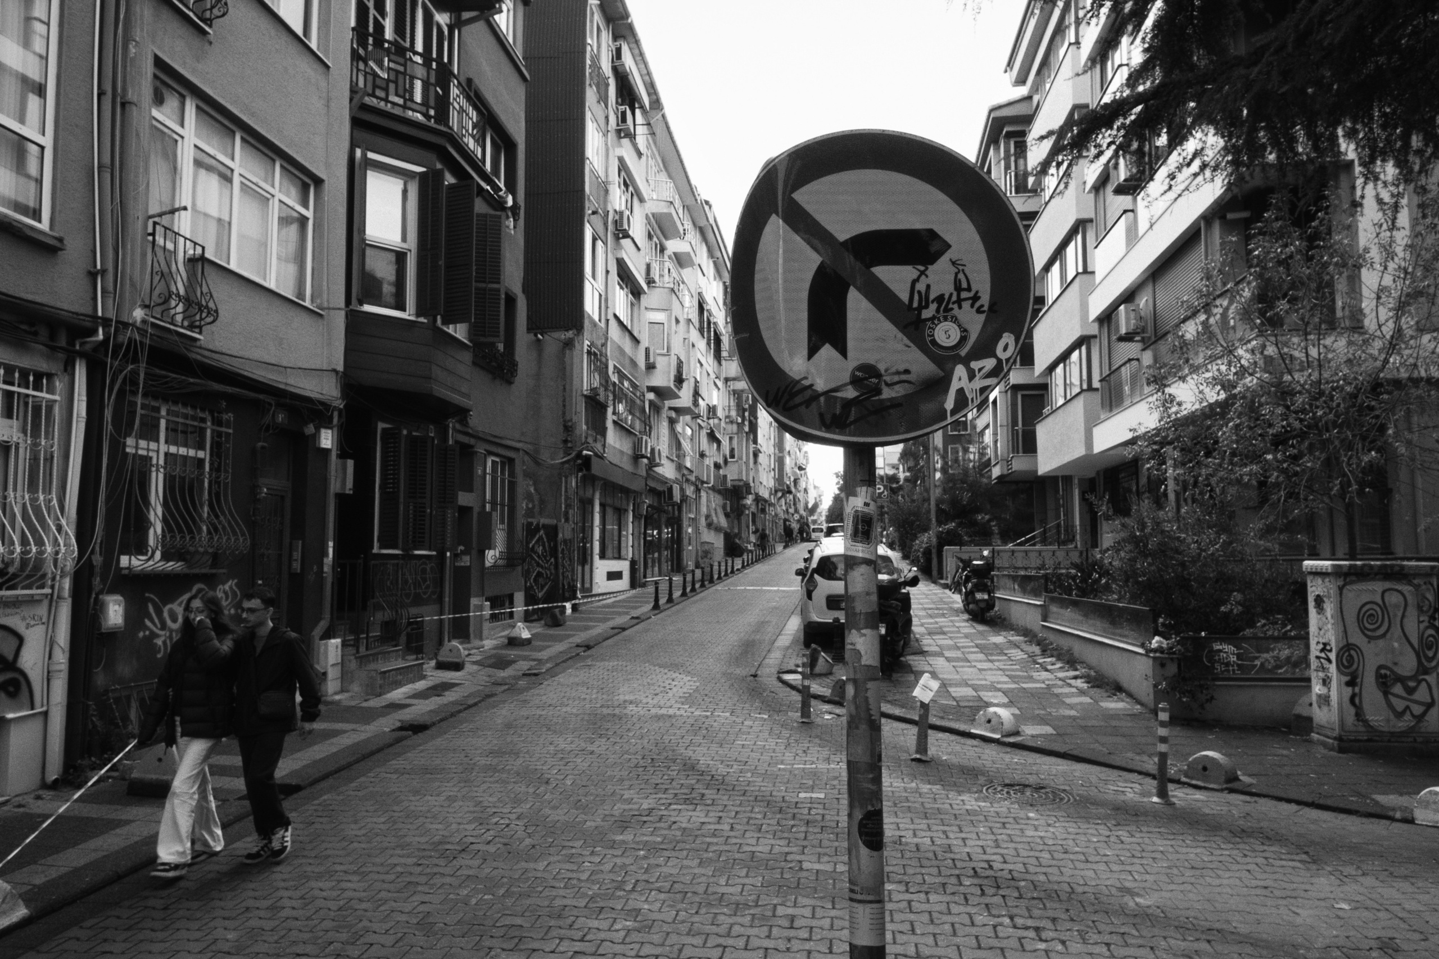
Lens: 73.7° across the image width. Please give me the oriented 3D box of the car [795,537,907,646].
[{"bbox_3d":[2.380,2.080,17.500,1.780,1.730,4.000,0,-3,5],"label":"car"}]

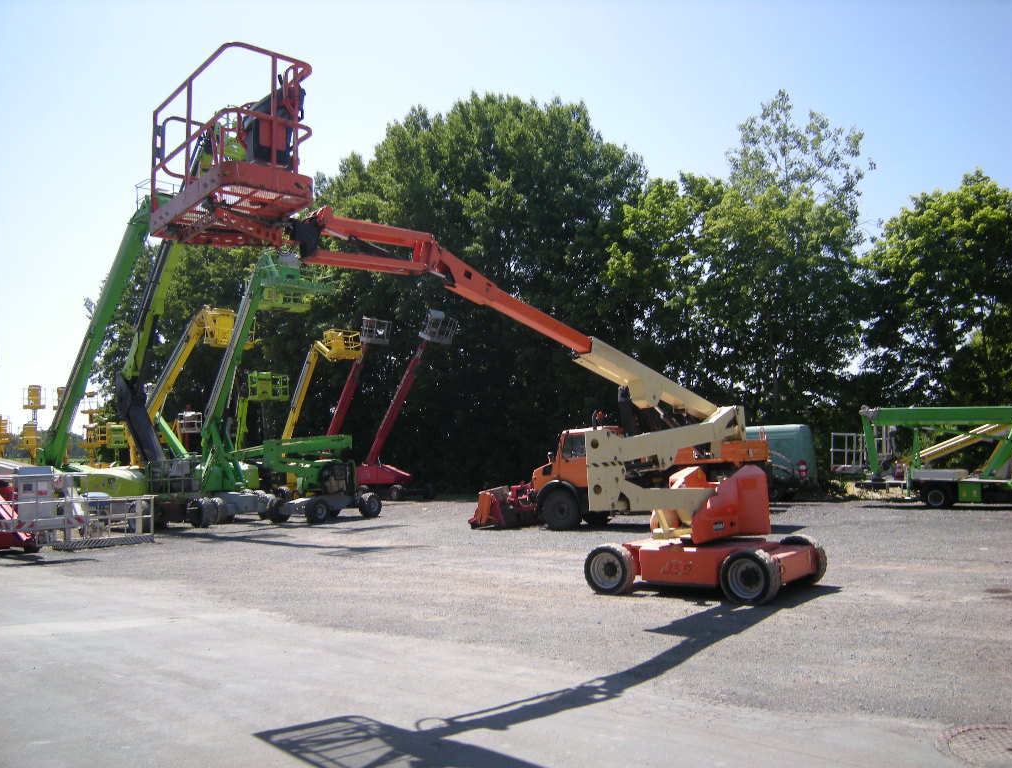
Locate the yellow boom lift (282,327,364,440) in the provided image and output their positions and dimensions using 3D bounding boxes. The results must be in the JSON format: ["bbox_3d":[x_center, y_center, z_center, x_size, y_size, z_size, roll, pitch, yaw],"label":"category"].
[{"bbox_3d":[-7.439,1.567,33.513,3.200,6.900,2.200,-3,-6,25],"label":"yellow boom lift"}]

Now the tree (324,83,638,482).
[{"bbox_3d":[-1.331,-3.945,43.573,15.600,19.600,13.000,-1,-5,0],"label":"tree"}]

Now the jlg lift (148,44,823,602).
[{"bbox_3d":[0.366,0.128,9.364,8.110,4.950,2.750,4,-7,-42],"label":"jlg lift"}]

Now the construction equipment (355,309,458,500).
[{"bbox_3d":[-4.414,1.010,36.575,4.300,8.500,2.600,-3,-6,25],"label":"construction equipment"}]

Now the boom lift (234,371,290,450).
[{"bbox_3d":[-9.814,2.350,33.442,2.400,5.400,1.900,-3,-6,25],"label":"boom lift"}]

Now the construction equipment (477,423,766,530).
[{"bbox_3d":[2.834,2.254,21.780,7.100,3.000,2.500,-4,-6,29],"label":"construction equipment"}]

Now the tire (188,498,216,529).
[{"bbox_3d":[-8.228,3.572,22.374,0.350,0.820,0.820,-3,-6,22],"label":"tire"}]

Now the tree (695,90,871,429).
[{"bbox_3d":[14.728,-4.539,44.611,8.800,20.500,8.000,-1,-5,0],"label":"tree"}]

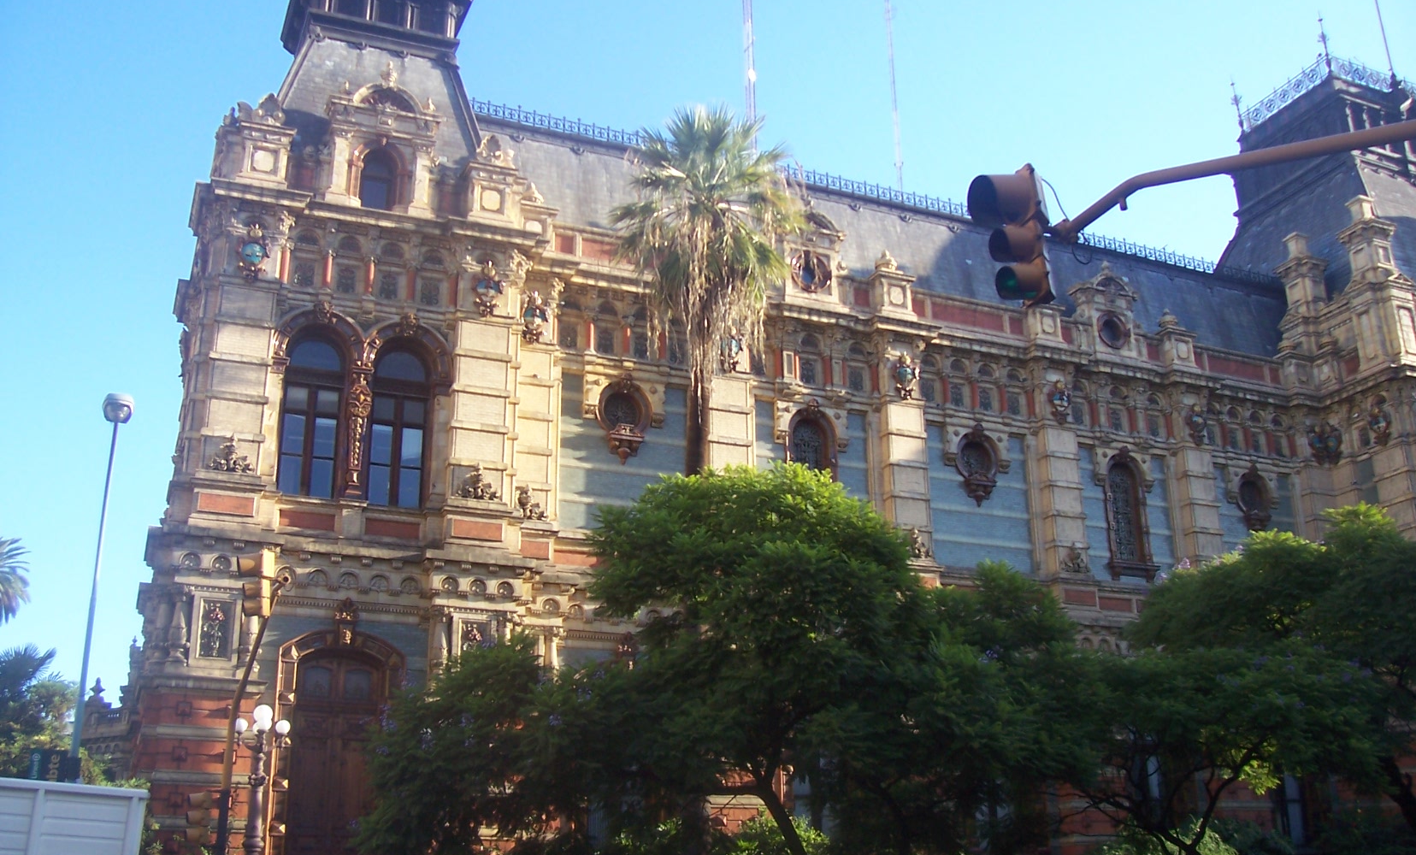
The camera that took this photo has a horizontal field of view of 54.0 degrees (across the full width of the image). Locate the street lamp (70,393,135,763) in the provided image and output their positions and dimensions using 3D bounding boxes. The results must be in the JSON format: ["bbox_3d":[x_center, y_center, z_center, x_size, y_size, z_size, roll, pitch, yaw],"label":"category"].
[{"bbox_3d":[-8.924,3.778,19.105,0.470,9.300,0.800,7,-21,-22],"label":"street lamp"}]

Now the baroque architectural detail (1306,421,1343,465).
[{"bbox_3d":[20.547,0.537,46.312,0.897,1.242,0.600,-8,-21,18],"label":"baroque architectural detail"}]

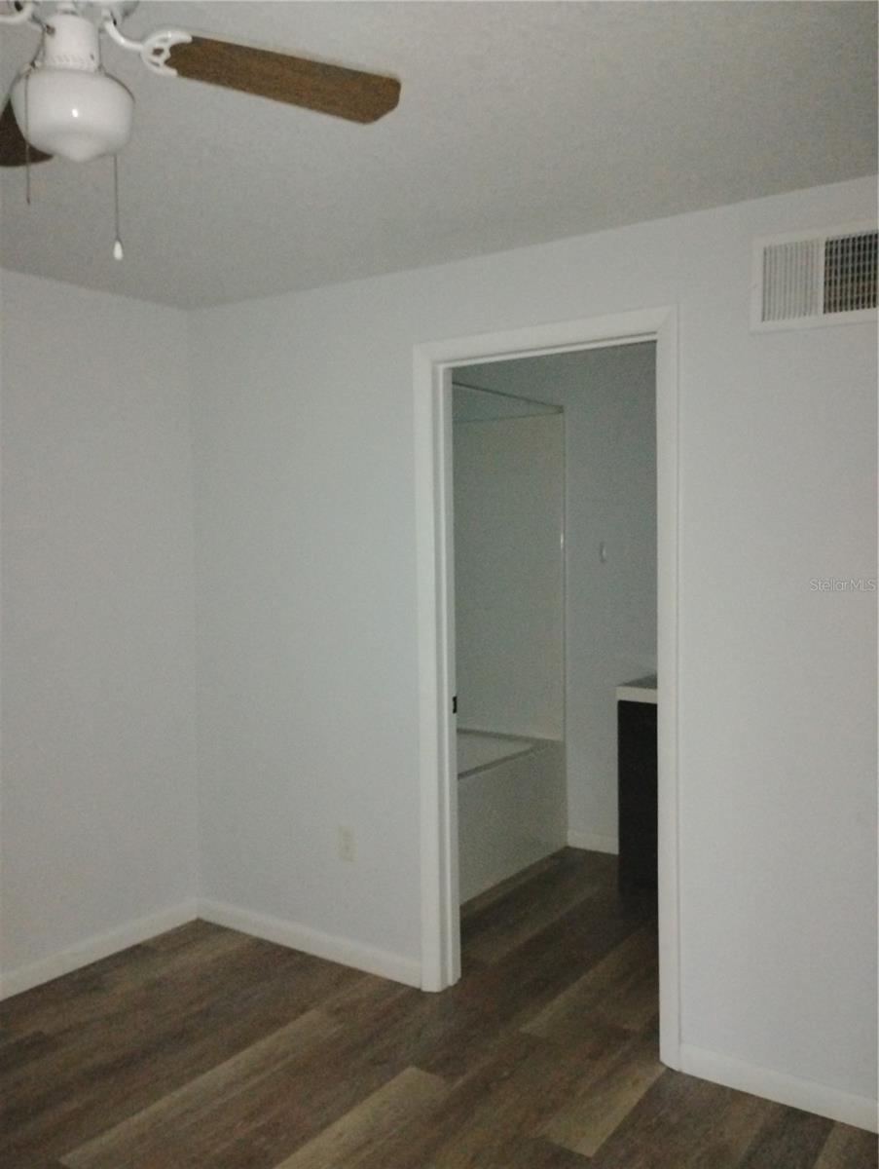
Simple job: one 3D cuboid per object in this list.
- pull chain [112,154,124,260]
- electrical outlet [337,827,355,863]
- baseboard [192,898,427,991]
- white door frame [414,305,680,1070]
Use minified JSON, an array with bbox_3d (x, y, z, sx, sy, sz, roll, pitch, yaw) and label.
[{"bbox_3d":[-0.487,-0.570,1.430,0.013,0.164,0.013,2,3,34],"label":"pull chain"},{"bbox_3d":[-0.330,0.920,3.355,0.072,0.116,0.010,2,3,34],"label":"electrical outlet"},{"bbox_3d":[-0.524,1.310,3.503,1.091,0.082,0.014,2,3,34],"label":"baseboard"},{"bbox_3d":[0.329,0.294,2.948,0.896,2.156,0.140,2,3,34],"label":"white door frame"}]

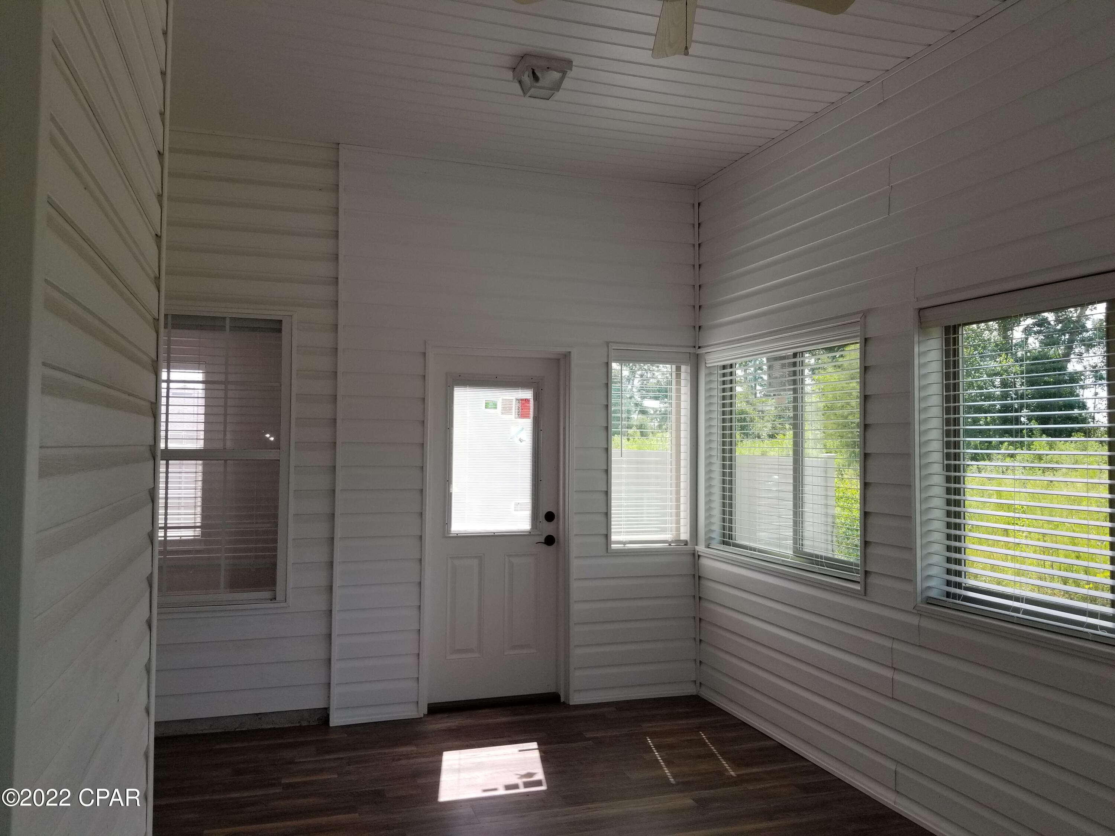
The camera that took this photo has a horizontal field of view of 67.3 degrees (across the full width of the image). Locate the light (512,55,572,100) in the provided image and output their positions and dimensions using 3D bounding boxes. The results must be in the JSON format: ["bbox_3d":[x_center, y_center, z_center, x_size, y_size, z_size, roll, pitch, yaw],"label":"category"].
[{"bbox_3d":[-0.069,-1.441,3.590,0.204,0.125,0.198,1,-2,-19],"label":"light"}]

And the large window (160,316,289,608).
[{"bbox_3d":[-1.870,0.208,4.334,0.918,1.521,0.080,1,-2,-19],"label":"large window"}]

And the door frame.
[{"bbox_3d":[-0.344,0.624,4.796,0.862,2.061,0.130,1,-2,-19],"label":"door frame"}]

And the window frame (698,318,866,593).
[{"bbox_3d":[1.143,0.180,4.452,0.100,1.254,1.529,1,-2,-19],"label":"window frame"}]

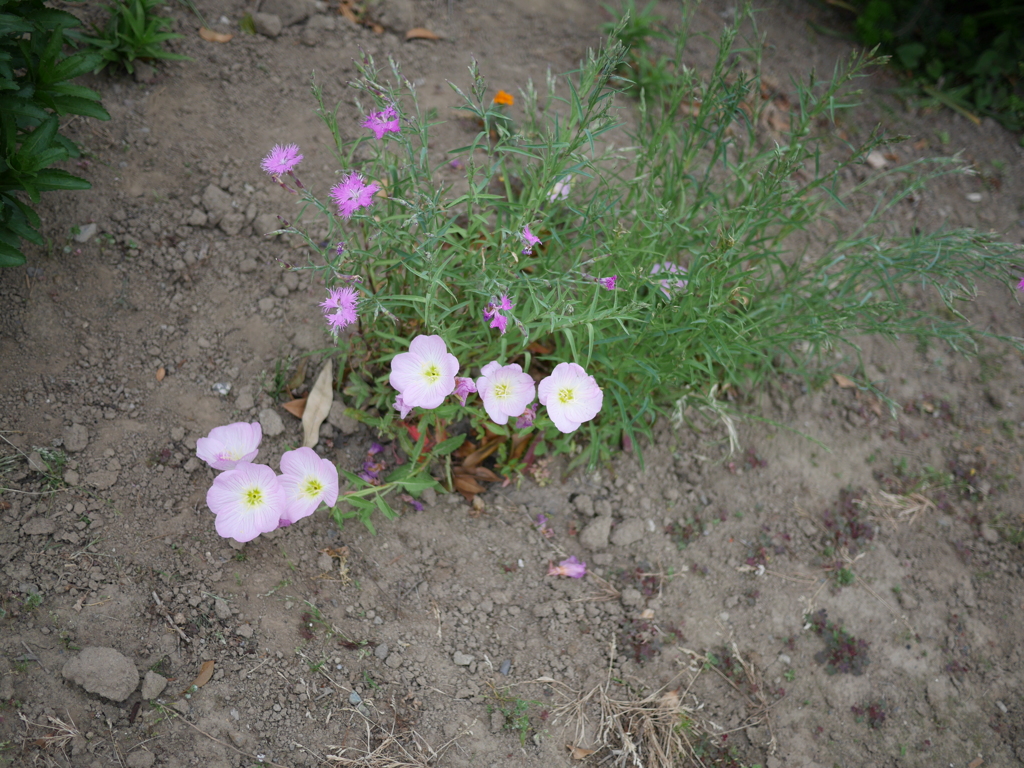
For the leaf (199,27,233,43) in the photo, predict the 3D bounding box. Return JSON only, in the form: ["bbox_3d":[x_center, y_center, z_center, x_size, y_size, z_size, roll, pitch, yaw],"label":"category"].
[{"bbox_3d":[-0.337,-0.397,1.345,0.040,0.010,0.015,9,51,7],"label":"leaf"}]

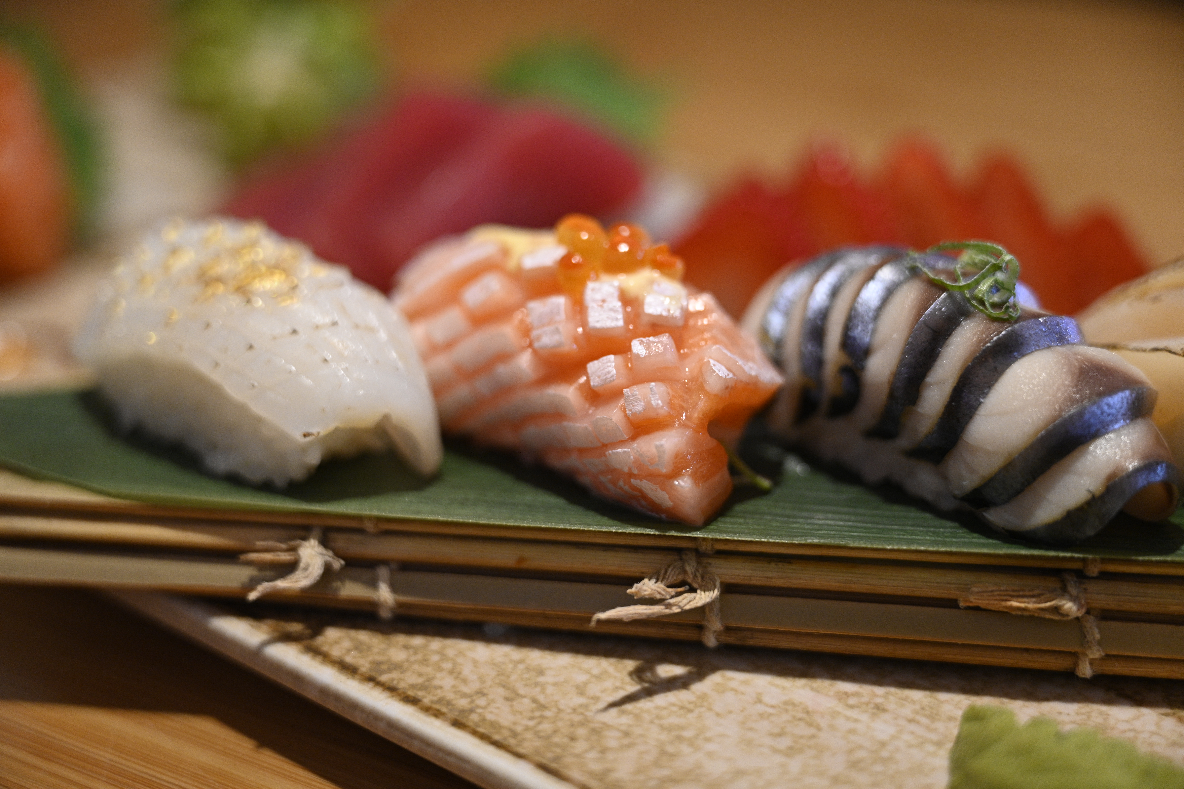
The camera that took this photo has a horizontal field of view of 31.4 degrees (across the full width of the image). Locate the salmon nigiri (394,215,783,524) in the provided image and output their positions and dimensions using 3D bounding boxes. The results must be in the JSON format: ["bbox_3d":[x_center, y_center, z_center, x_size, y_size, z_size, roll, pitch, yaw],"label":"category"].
[{"bbox_3d":[-0.002,-0.009,0.356,0.039,0.041,0.076,-15,22,-40],"label":"salmon nigiri"}]

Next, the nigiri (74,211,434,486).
[{"bbox_3d":[-0.060,-0.012,0.371,0.071,0.038,0.042,15,23,41],"label":"nigiri"}]

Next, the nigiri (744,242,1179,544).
[{"bbox_3d":[0.059,-0.005,0.346,0.037,0.038,0.076,-15,23,-41],"label":"nigiri"}]

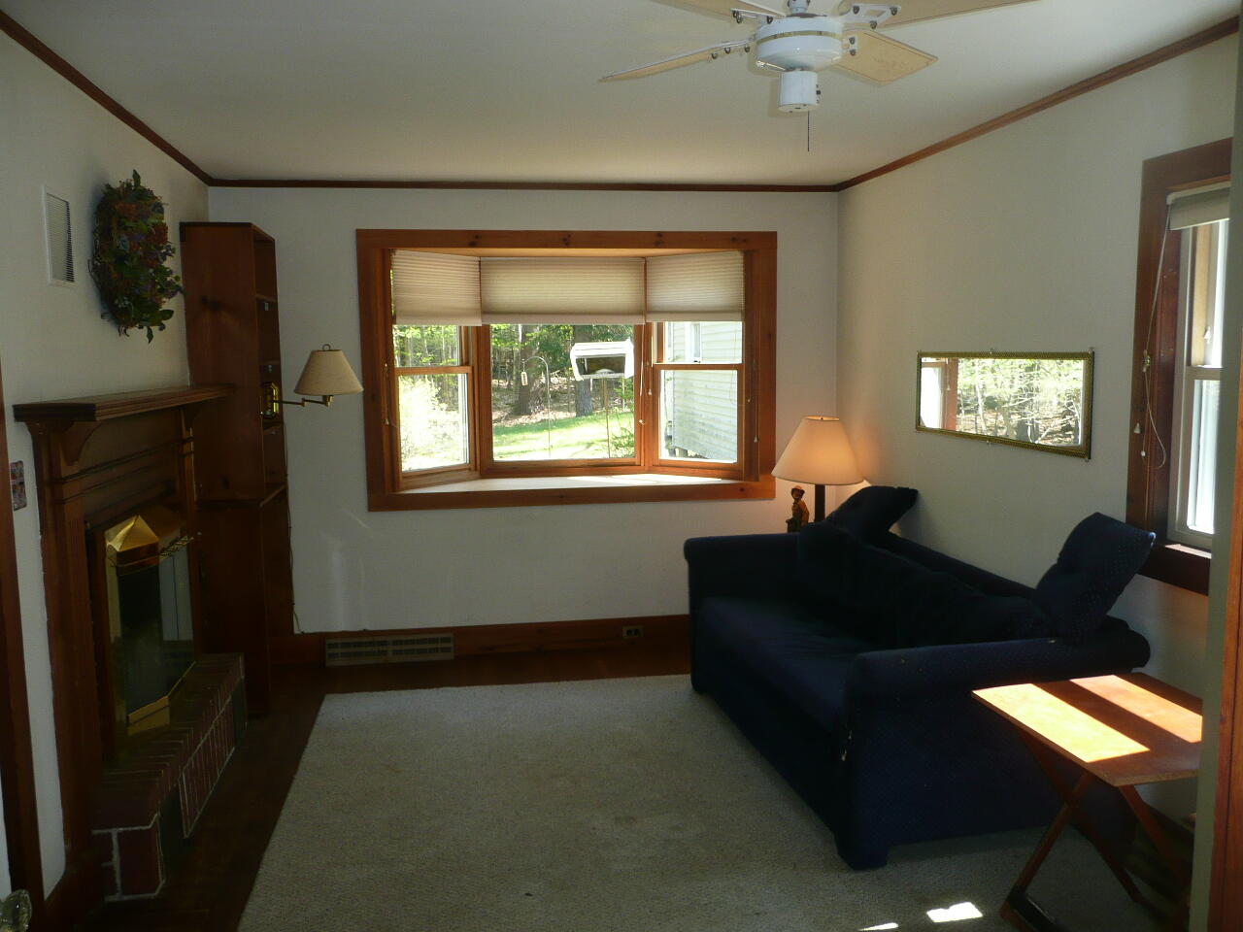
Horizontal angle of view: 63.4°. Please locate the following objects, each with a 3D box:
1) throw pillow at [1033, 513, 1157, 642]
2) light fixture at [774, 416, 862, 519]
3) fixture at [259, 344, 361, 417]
[{"bbox_3d":[1.427,0.337,3.114,0.149,0.406,0.366,39,-1,-11],"label":"throw pillow"},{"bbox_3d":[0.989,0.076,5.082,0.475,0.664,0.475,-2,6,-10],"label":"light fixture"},{"bbox_3d":[-1.333,-0.359,4.309,0.466,0.317,0.475,-2,6,-10],"label":"fixture"}]

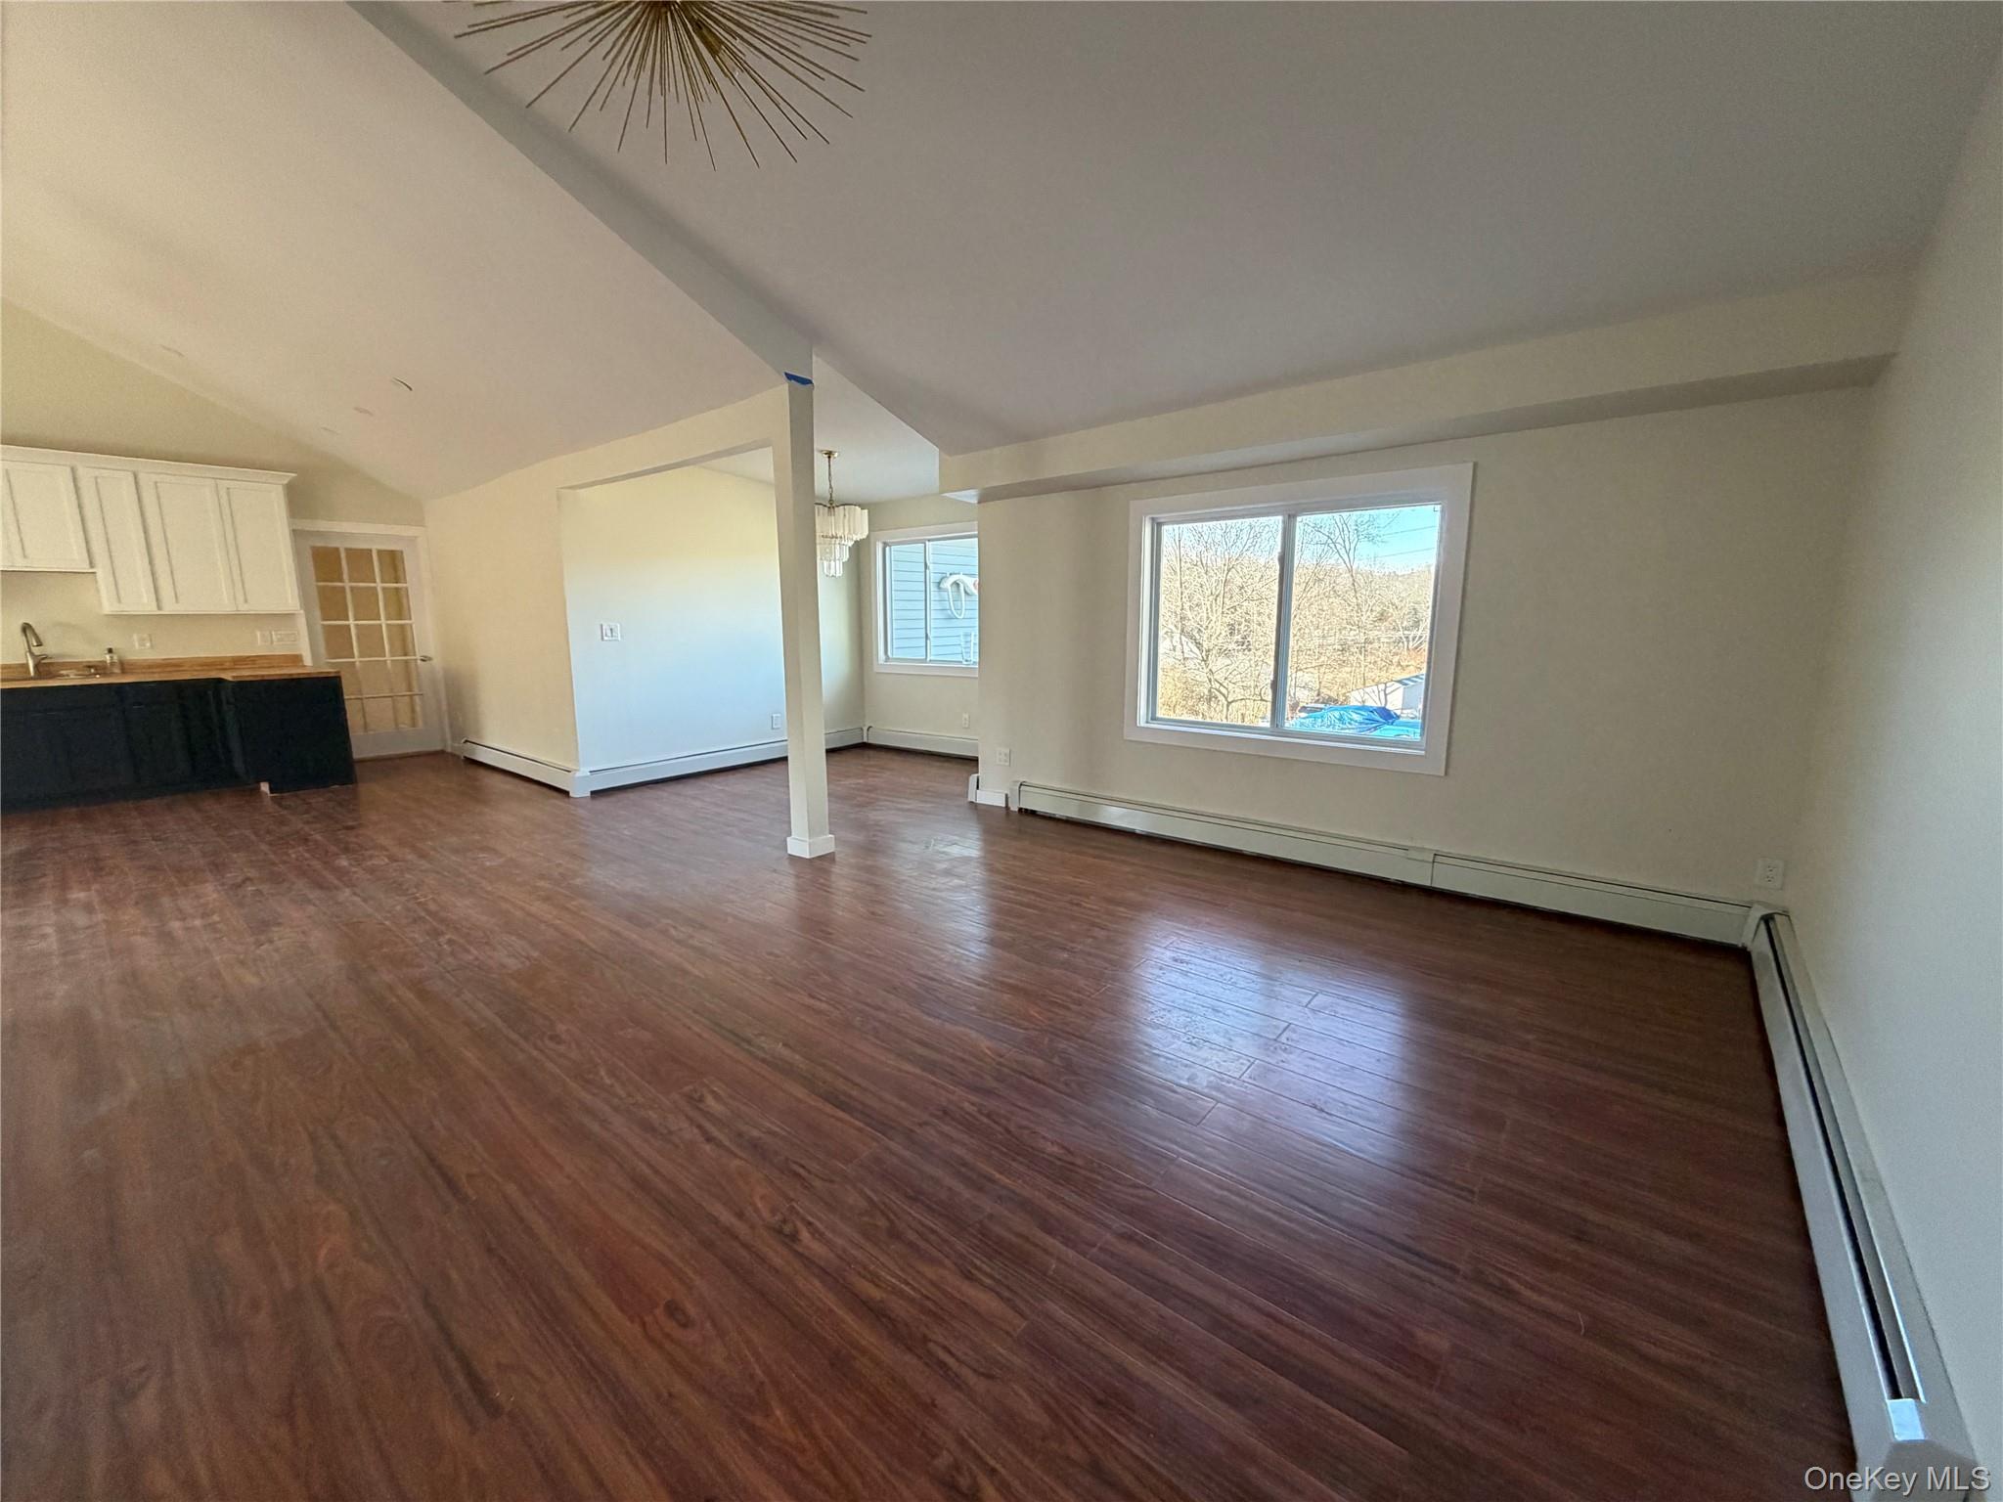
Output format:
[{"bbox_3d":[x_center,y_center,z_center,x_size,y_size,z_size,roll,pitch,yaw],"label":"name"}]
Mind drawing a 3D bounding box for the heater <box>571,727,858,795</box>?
[{"bbox_3d":[-2.240,0.052,7.078,0.075,0.190,2.890,7,12,37],"label":"heater"}]

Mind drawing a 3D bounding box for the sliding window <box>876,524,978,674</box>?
[{"bbox_3d":[-0.635,-1.373,7.503,1.480,1.340,0.110,8,12,39],"label":"sliding window"}]

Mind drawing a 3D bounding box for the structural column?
[{"bbox_3d":[-1.063,-0.648,4.338,0.172,2.464,0.172,8,12,39],"label":"structural column"}]

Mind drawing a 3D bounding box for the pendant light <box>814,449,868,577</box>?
[{"bbox_3d":[-1.215,-1.696,5.817,0.510,0.880,0.510,8,12,39],"label":"pendant light"}]

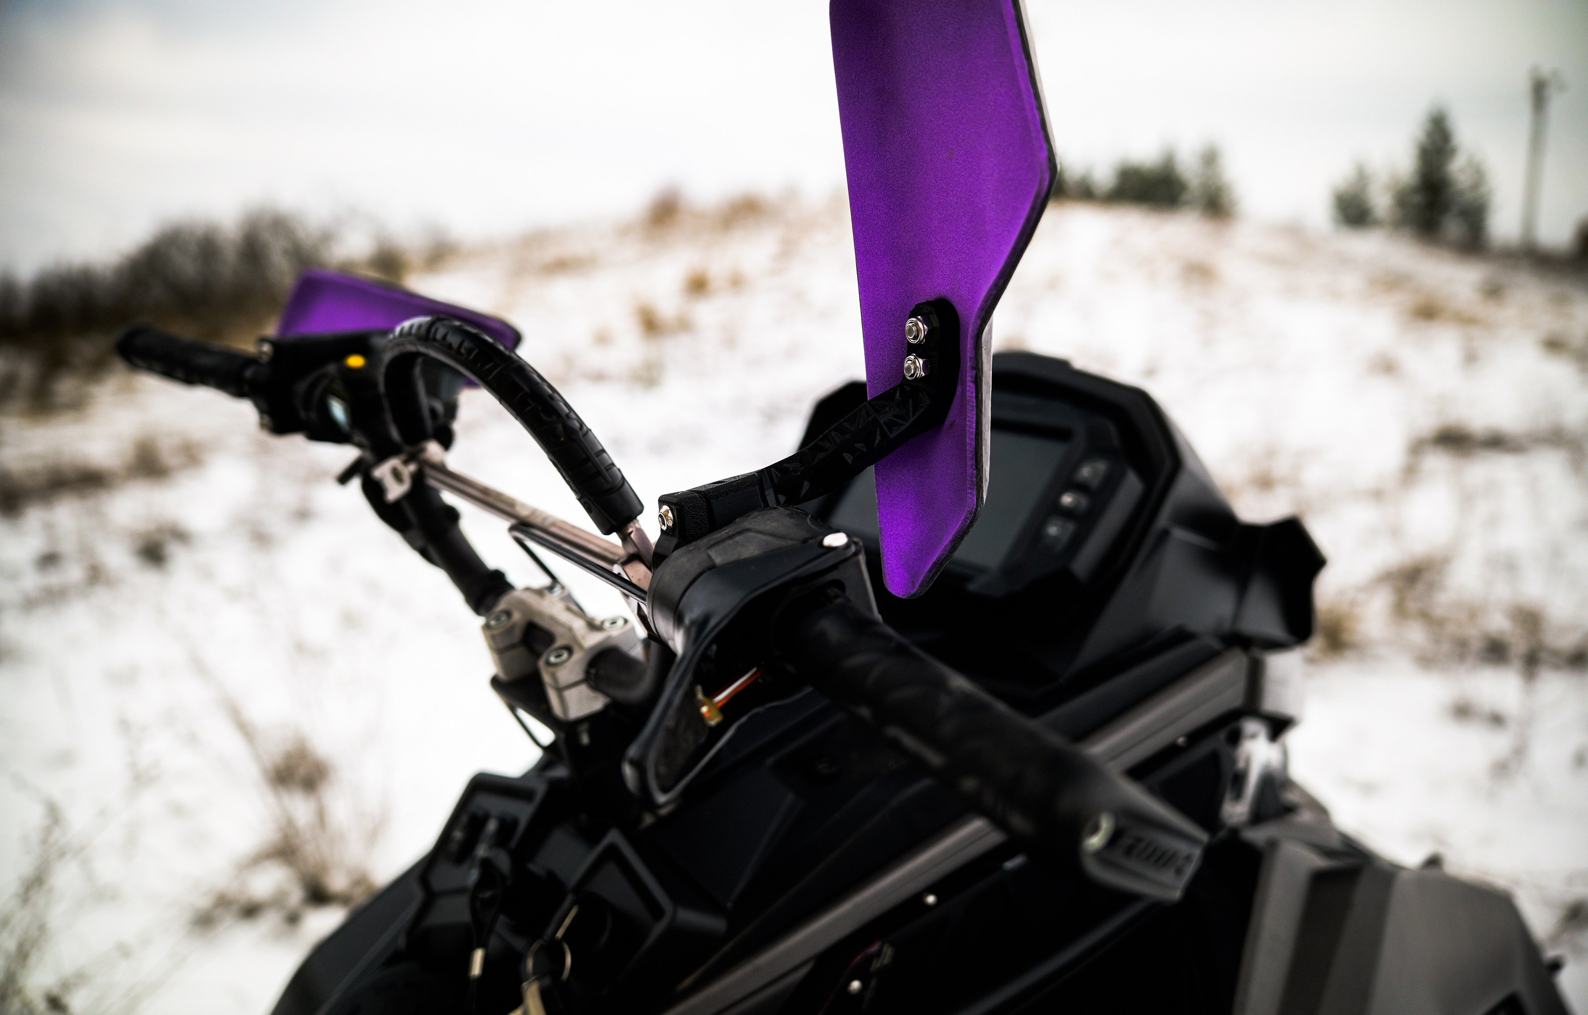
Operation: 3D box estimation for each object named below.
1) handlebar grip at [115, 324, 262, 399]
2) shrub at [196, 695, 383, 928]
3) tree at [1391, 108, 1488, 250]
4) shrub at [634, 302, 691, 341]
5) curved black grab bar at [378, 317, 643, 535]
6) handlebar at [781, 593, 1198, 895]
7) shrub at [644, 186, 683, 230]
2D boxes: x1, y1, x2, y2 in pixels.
[{"bbox_3d":[-0.414,-0.102,0.870,0.141,0.033,0.033,15,44,28],"label":"handlebar grip"},{"bbox_3d":[-1.065,0.640,2.700,0.393,0.492,0.353,-3,9,-22],"label":"shrub"},{"bbox_3d":[21.224,-10.828,42.000,3.300,4.681,3.300,4,9,26],"label":"tree"},{"bbox_3d":[-1.343,-1.890,13.000,0.580,0.391,0.580,-1,8,-6],"label":"shrub"},{"bbox_3d":[-0.151,-0.053,0.602,0.029,0.088,0.212,-40,38,-28],"label":"curved black grab bar"},{"bbox_3d":[0.053,0.067,0.414,0.048,0.036,0.166,-31,34,-21],"label":"handlebar"},{"bbox_3d":[-2.047,-4.671,20.000,0.621,0.678,0.621,-1,8,-6],"label":"shrub"}]

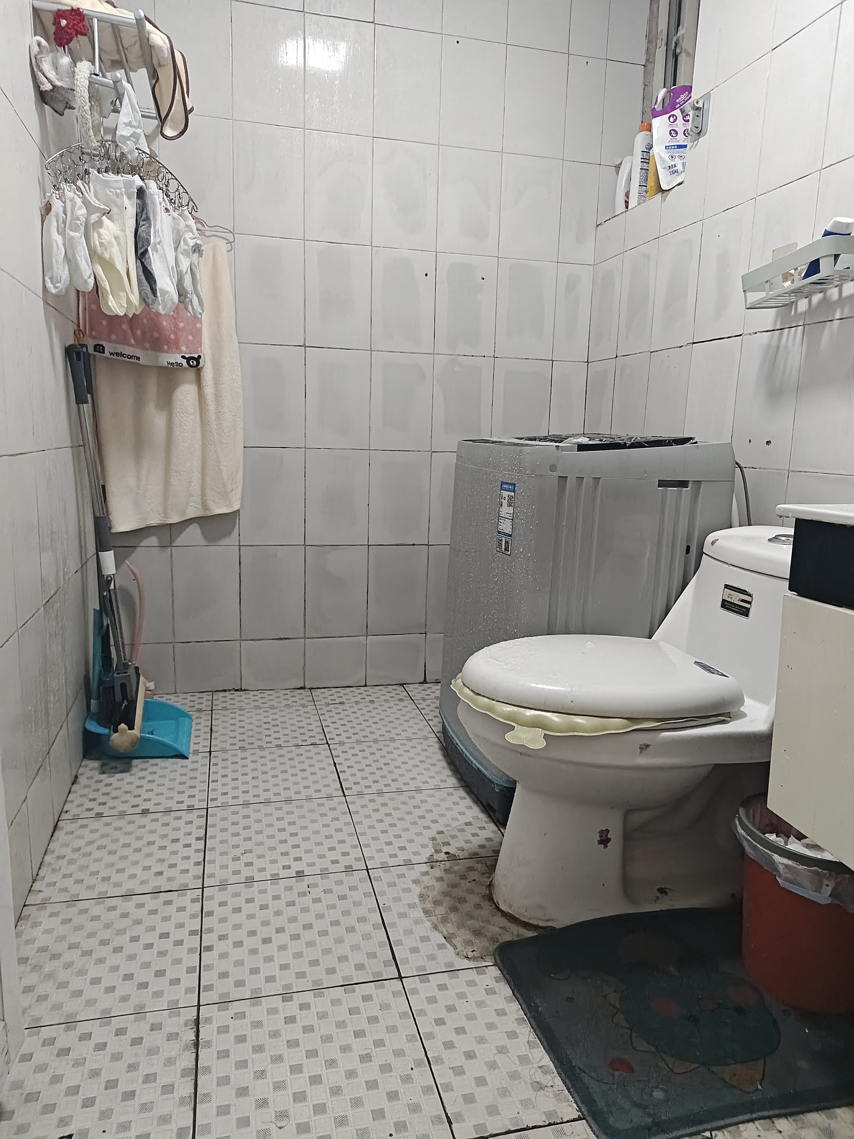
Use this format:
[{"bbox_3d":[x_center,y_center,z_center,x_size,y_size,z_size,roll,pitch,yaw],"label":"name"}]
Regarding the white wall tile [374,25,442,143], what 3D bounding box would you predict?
[{"bbox_3d":[-0.056,-1.415,2.216,0.198,0.299,0.011,-1,10,-14],"label":"white wall tile"}]

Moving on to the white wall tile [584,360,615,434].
[{"bbox_3d":[0.554,-0.515,2.426,0.010,0.300,0.185,-1,11,-15],"label":"white wall tile"}]

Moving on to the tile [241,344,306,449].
[{"bbox_3d":[-0.468,-0.519,2.277,0.199,0.299,0.010,-1,10,-14],"label":"tile"}]

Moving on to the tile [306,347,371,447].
[{"bbox_3d":[-0.274,-0.521,2.321,0.200,0.300,0.010,-1,11,-14],"label":"tile"}]

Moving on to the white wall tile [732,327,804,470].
[{"bbox_3d":[0.757,-0.376,1.686,0.010,0.300,0.200,-1,11,-15],"label":"white wall tile"}]

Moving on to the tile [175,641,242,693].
[{"bbox_3d":[-0.684,0.305,2.371,0.198,0.159,0.011,-1,10,-14],"label":"tile"}]

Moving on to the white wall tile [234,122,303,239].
[{"bbox_3d":[-0.451,-1.111,2.172,0.199,0.299,0.010,-1,10,-14],"label":"white wall tile"}]

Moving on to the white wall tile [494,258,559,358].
[{"bbox_3d":[0.315,-0.828,2.418,0.200,0.301,0.010,-1,11,-14],"label":"white wall tile"}]

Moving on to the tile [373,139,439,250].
[{"bbox_3d":[-0.064,-1.114,2.262,0.200,0.300,0.010,-1,11,-14],"label":"tile"}]

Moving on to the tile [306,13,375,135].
[{"bbox_3d":[-0.250,-1.411,2.166,0.198,0.299,0.011,-1,10,-14],"label":"tile"}]

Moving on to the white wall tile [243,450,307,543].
[{"bbox_3d":[-0.476,-0.222,2.327,0.200,0.301,0.010,-1,11,-14],"label":"white wall tile"}]

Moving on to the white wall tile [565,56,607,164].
[{"bbox_3d":[0.490,-1.425,2.356,0.125,0.299,0.011,-1,10,-14],"label":"white wall tile"}]

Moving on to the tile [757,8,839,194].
[{"bbox_3d":[0.782,-0.973,1.595,0.010,0.301,0.198,-1,11,-16],"label":"tile"}]

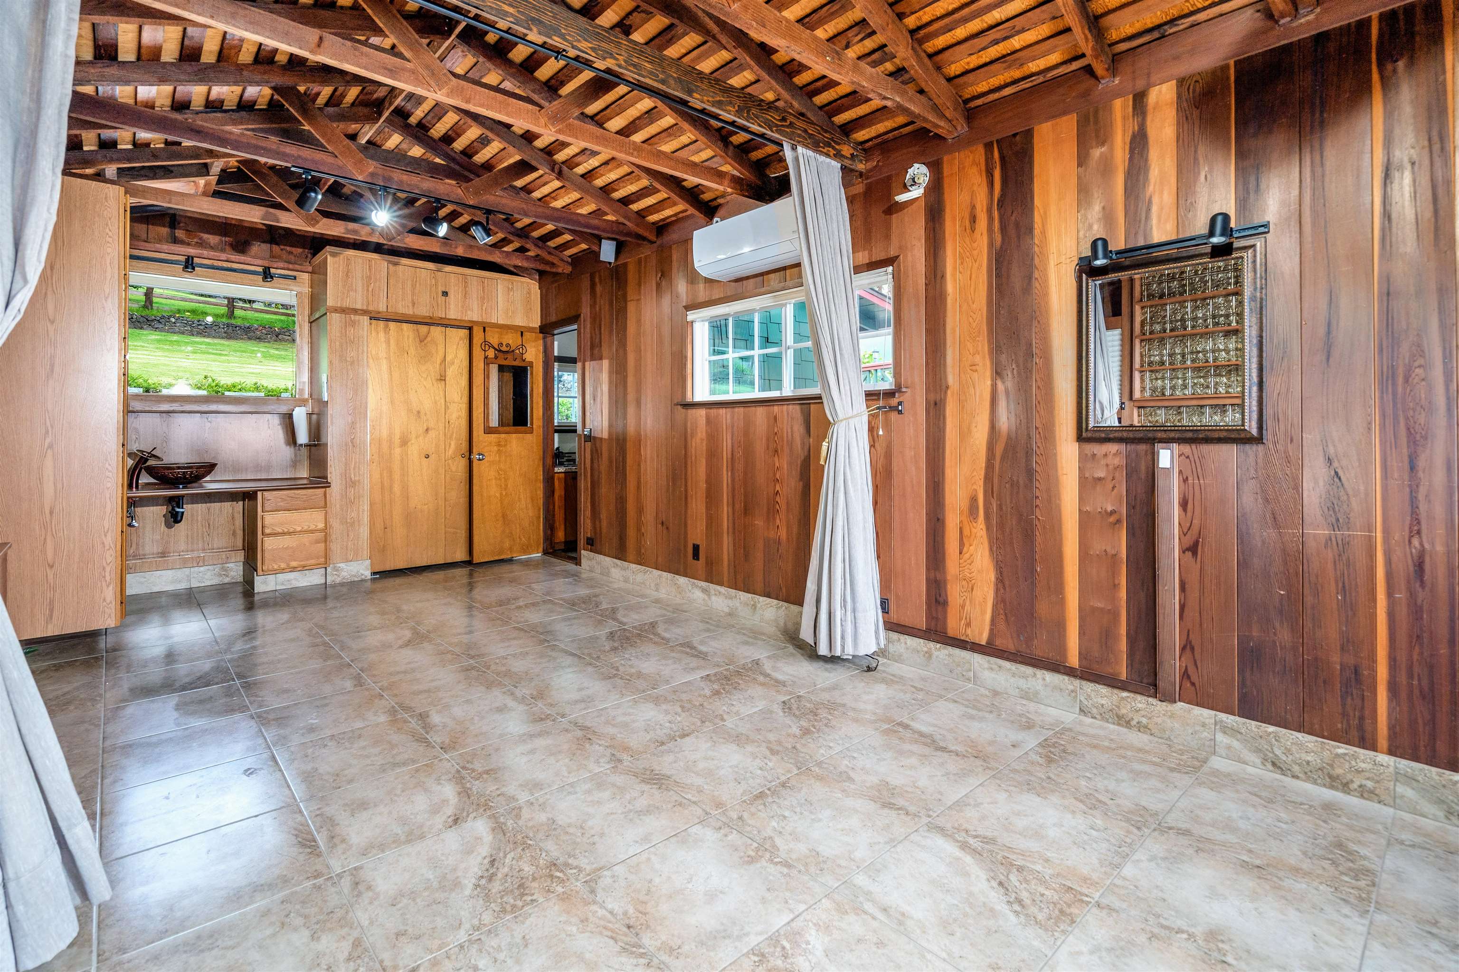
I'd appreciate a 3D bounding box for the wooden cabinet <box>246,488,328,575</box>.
[{"bbox_3d":[-3.397,0.314,4.989,0.436,0.594,0.521,-1,1,-42],"label":"wooden cabinet"}]

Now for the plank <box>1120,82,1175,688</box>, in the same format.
[{"bbox_3d":[1.613,-0.369,2.481,0.025,2.289,0.170,-1,1,-42],"label":"plank"}]

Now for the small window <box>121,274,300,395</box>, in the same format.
[{"bbox_3d":[-3.900,-1.108,4.913,1.060,0.870,0.070,-1,1,-42],"label":"small window"}]

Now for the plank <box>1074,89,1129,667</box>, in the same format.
[{"bbox_3d":[1.498,-0.380,2.609,0.025,2.289,0.174,-1,1,-42],"label":"plank"}]

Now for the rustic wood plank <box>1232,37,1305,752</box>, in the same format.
[{"bbox_3d":[1.792,-0.322,2.149,0.022,2.215,0.170,-1,1,-43],"label":"rustic wood plank"}]

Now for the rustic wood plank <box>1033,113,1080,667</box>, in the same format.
[{"bbox_3d":[1.379,-0.391,2.740,0.025,2.289,0.179,-1,1,-42],"label":"rustic wood plank"}]

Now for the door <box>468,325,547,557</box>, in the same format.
[{"bbox_3d":[-2.020,-0.371,5.902,0.650,2.081,0.039,-1,1,-43],"label":"door"}]

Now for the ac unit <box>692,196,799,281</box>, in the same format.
[{"bbox_3d":[0.153,-1.416,3.748,0.220,0.295,0.863,-1,1,-43],"label":"ac unit"}]

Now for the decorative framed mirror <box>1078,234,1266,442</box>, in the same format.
[{"bbox_3d":[1.622,-0.528,2.434,0.040,0.732,0.602,-1,1,-42],"label":"decorative framed mirror"}]

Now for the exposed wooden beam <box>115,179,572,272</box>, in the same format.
[{"bbox_3d":[-2.553,-1.781,4.564,3.150,0.105,0.050,-5,6,-42],"label":"exposed wooden beam"}]

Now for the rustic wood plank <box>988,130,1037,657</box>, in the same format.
[{"bbox_3d":[1.215,-0.388,2.775,0.022,2.205,0.187,-1,1,-43],"label":"rustic wood plank"}]

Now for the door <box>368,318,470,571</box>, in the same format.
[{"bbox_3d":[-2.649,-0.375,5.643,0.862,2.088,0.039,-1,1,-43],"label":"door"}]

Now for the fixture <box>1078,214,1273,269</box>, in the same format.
[{"bbox_3d":[1.603,-0.926,2.411,0.100,0.110,0.608,-1,1,-42],"label":"fixture"}]

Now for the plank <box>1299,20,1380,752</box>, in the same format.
[{"bbox_3d":[1.963,-0.335,2.093,0.025,2.289,0.171,-1,1,-42],"label":"plank"}]

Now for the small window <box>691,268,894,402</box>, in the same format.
[{"bbox_3d":[0.282,-0.825,3.821,0.090,0.595,1.565,-1,1,-43],"label":"small window"}]

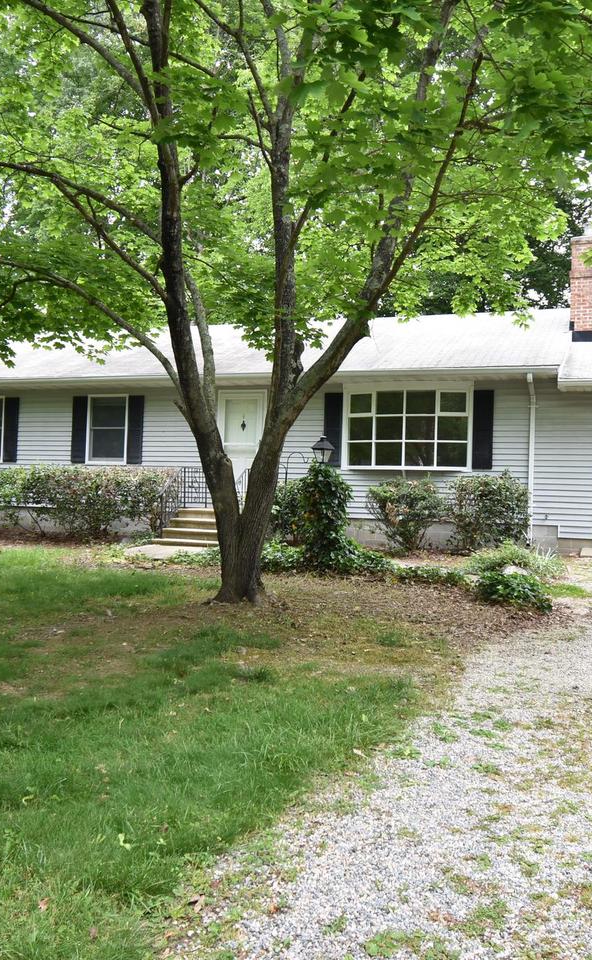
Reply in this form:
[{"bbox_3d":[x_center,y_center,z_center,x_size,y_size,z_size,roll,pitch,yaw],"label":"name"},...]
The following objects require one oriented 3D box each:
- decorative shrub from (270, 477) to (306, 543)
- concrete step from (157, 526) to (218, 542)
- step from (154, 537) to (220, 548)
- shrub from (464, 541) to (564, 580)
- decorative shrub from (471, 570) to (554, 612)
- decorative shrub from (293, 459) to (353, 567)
[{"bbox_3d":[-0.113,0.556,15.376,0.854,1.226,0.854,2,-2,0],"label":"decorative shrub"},{"bbox_3d":[-1.674,0.985,14.850,1.427,0.181,0.301,1,-2,20],"label":"concrete step"},{"bbox_3d":[-1.798,1.092,14.547,1.477,0.111,0.342,1,-2,20],"label":"step"},{"bbox_3d":[2.917,1.071,11.256,1.306,0.432,0.904,1,-2,20],"label":"shrub"},{"bbox_3d":[2.228,1.118,8.643,0.764,0.332,0.663,1,-2,20],"label":"decorative shrub"},{"bbox_3d":[0.376,0.484,11.457,0.744,1.437,0.724,2,-2,0],"label":"decorative shrub"}]

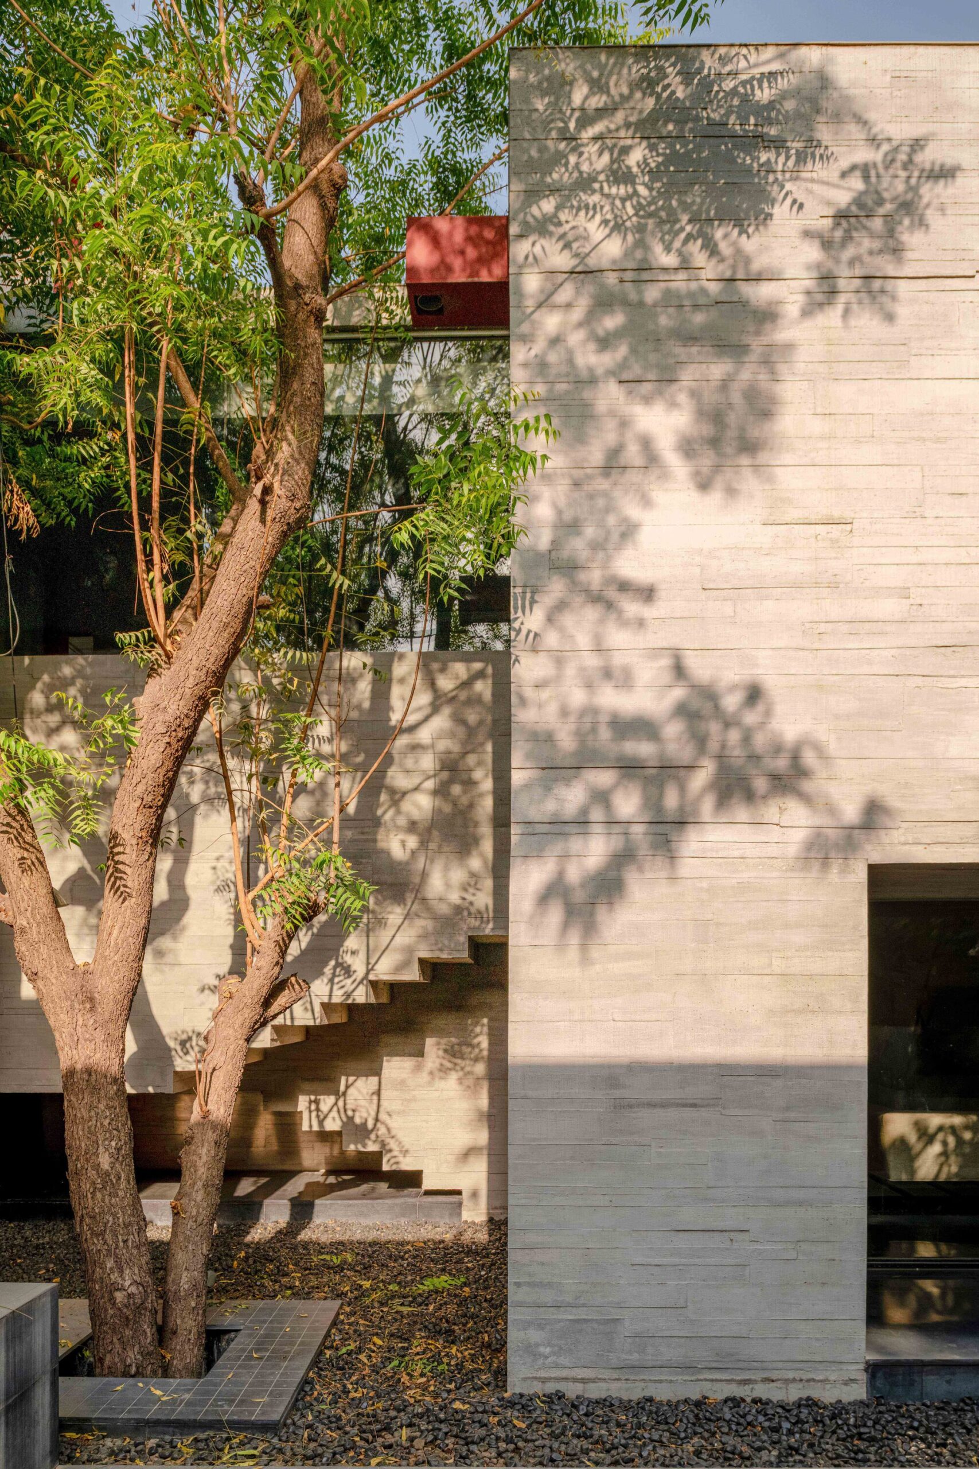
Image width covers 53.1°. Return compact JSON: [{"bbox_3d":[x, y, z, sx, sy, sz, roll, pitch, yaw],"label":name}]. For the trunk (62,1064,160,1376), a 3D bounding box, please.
[{"bbox_3d":[-1.717,2.203,4.450,0.420,1.430,0.360,0,0,0],"label":"trunk"}]

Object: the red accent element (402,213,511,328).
[{"bbox_3d":[-0.193,-2.870,6.100,0.620,0.430,0.460,0,0,0],"label":"red accent element"}]

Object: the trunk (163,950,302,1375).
[{"bbox_3d":[-1.231,2.008,4.650,0.640,2.070,0.440,0,0,0],"label":"trunk"}]

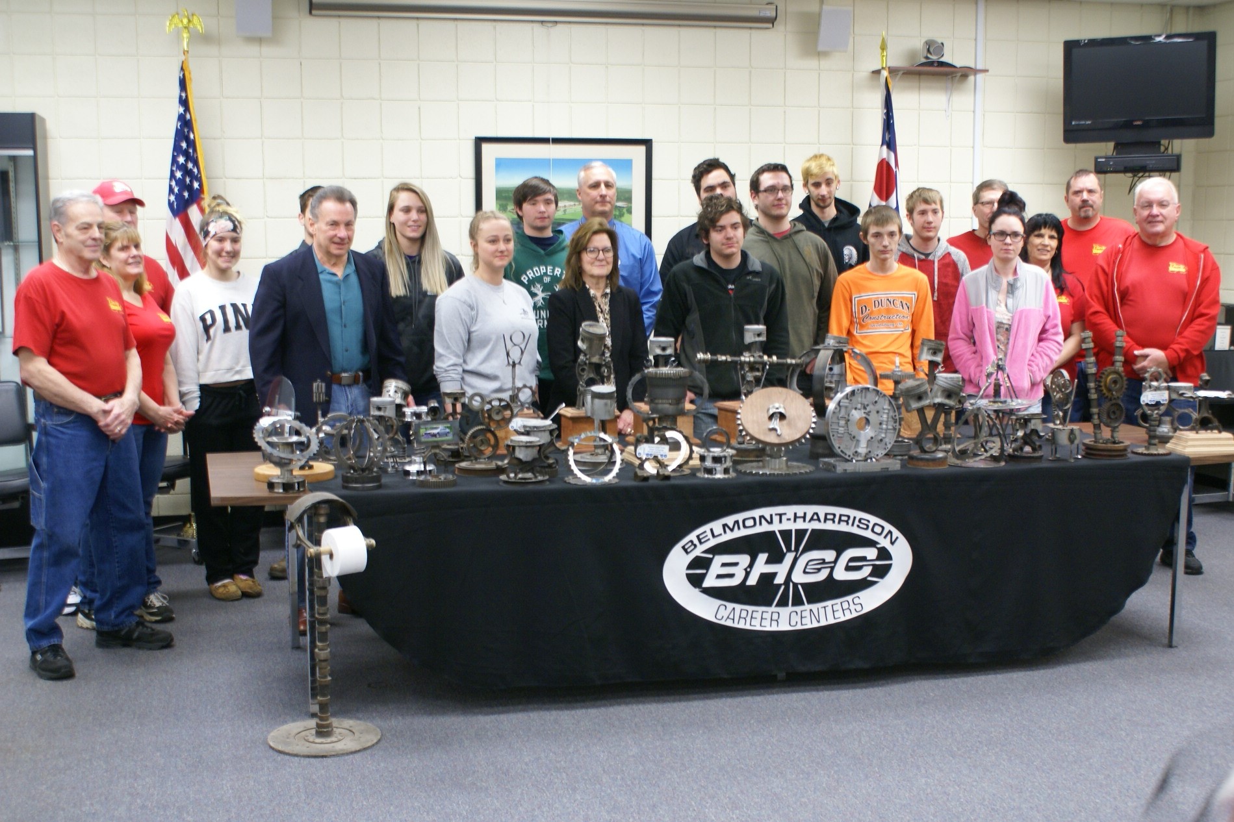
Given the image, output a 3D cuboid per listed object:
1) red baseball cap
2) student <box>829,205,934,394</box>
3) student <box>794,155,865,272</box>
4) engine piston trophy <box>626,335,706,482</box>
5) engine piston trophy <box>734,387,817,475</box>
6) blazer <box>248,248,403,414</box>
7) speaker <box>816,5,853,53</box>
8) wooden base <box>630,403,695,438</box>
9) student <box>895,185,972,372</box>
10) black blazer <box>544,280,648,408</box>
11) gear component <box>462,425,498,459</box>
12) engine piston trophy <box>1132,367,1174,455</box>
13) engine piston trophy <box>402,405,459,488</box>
[{"bbox_3d":[-2.101,-0.912,6.050,0.265,0.135,0.180,5,9,33],"label":"red baseball cap"},{"bbox_3d":[1.156,-0.059,6.337,0.455,1.675,0.290,0,7,4],"label":"student"},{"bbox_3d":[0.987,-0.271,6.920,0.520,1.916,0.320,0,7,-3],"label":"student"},{"bbox_3d":[0.178,-0.030,5.144,0.295,0.458,0.230,-1,7,-8],"label":"engine piston trophy"},{"bbox_3d":[0.579,0.069,5.219,0.290,0.285,0.280,0,8,-2],"label":"engine piston trophy"},{"bbox_3d":[-1.149,-0.295,5.720,0.560,0.730,0.330,-3,9,-24],"label":"blazer"},{"bbox_3d":[1.188,-2.083,7.850,0.170,0.250,0.130,-1,21,-11],"label":"speaker"},{"bbox_3d":[0.178,0.050,5.596,0.235,0.150,0.205,-2,7,-14],"label":"wooden base"},{"bbox_3d":[1.420,-0.152,6.660,0.500,1.745,0.310,-1,7,-8],"label":"student"},{"bbox_3d":[-0.082,-0.228,5.960,0.430,0.620,0.280,-2,8,-12],"label":"black blazer"},{"bbox_3d":[-0.493,0.113,5.200,0.126,0.126,0.035,-3,8,-22],"label":"gear component"},{"bbox_3d":[1.994,-0.007,5.340,0.155,0.322,0.150,-2,7,-12],"label":"engine piston trophy"},{"bbox_3d":[-0.628,0.109,4.846,0.190,0.266,0.150,-1,7,-9],"label":"engine piston trophy"}]

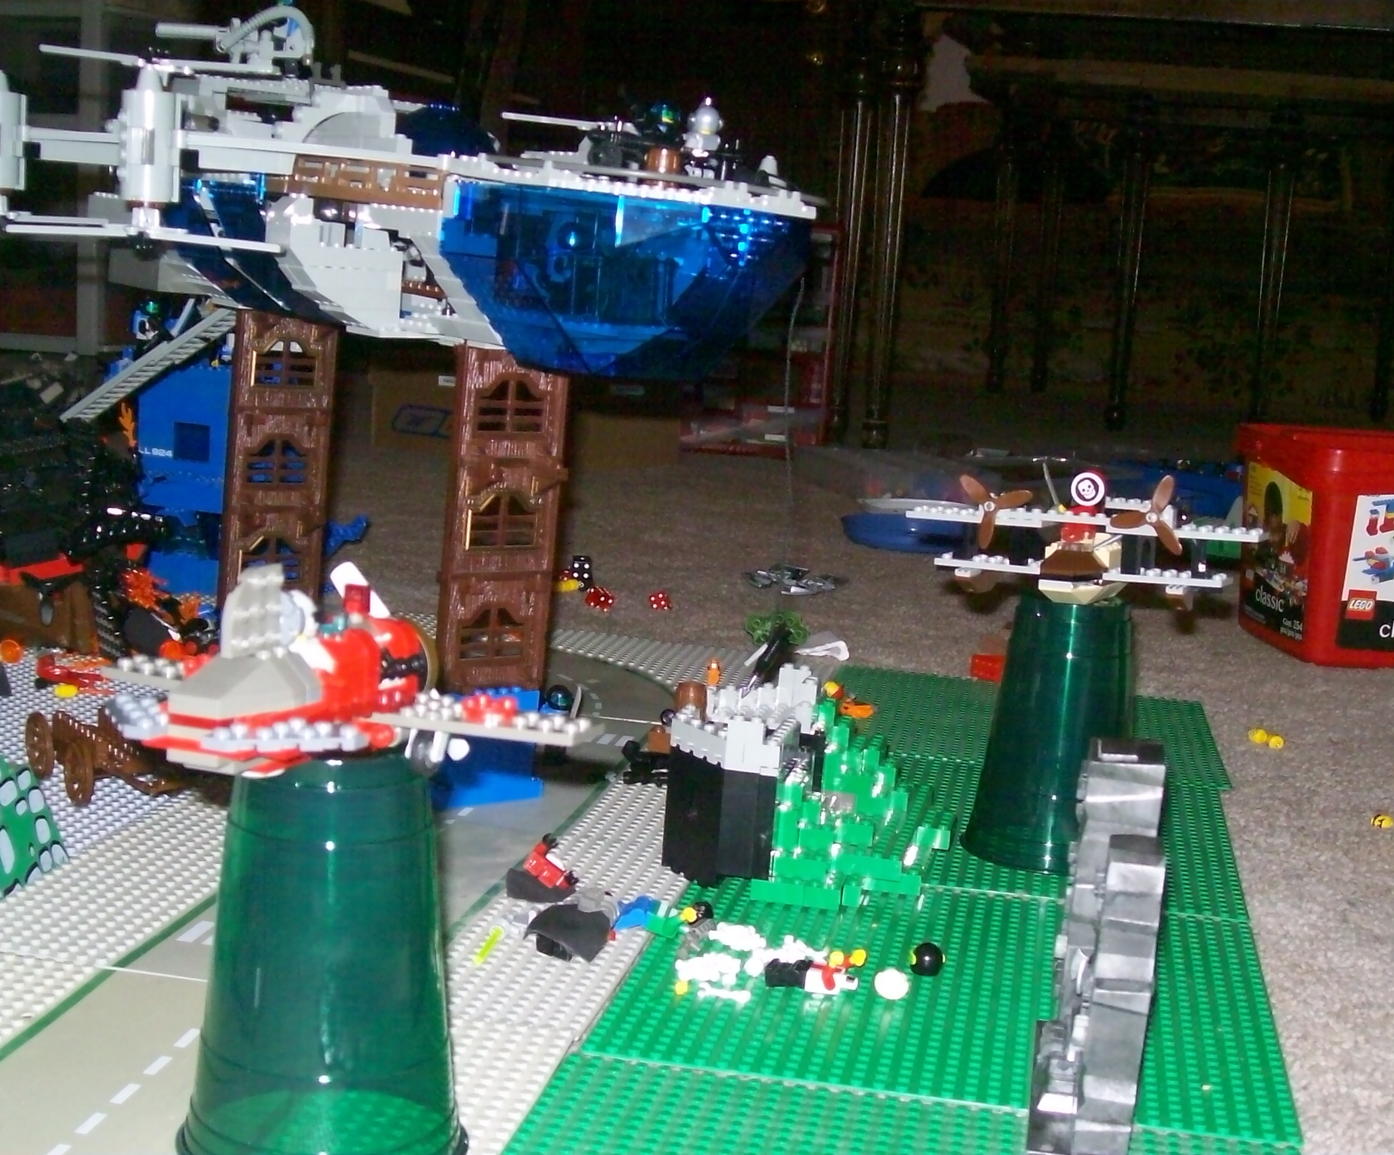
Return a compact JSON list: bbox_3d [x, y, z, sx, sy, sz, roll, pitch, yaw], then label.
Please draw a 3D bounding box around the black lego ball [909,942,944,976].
[{"bbox_3d":[0.095,0.158,0.829,0.014,0.014,0.014,4,9,-1],"label":"black lego ball"}]

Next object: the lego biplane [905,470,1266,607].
[{"bbox_3d":[0.199,-0.021,0.978,0.177,0.063,0.128,7,8,32],"label":"lego biplane"}]

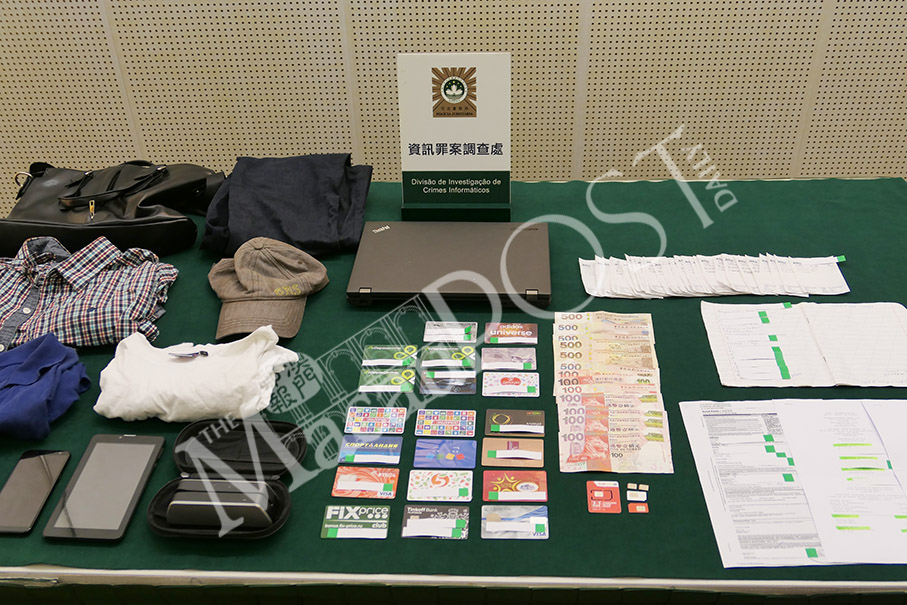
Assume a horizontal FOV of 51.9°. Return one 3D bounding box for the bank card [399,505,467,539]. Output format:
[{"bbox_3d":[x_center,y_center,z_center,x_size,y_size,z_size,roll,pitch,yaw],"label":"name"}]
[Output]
[{"bbox_3d":[-0.022,0.280,1.193,0.086,0.001,0.054,0,37,2],"label":"bank card"}]

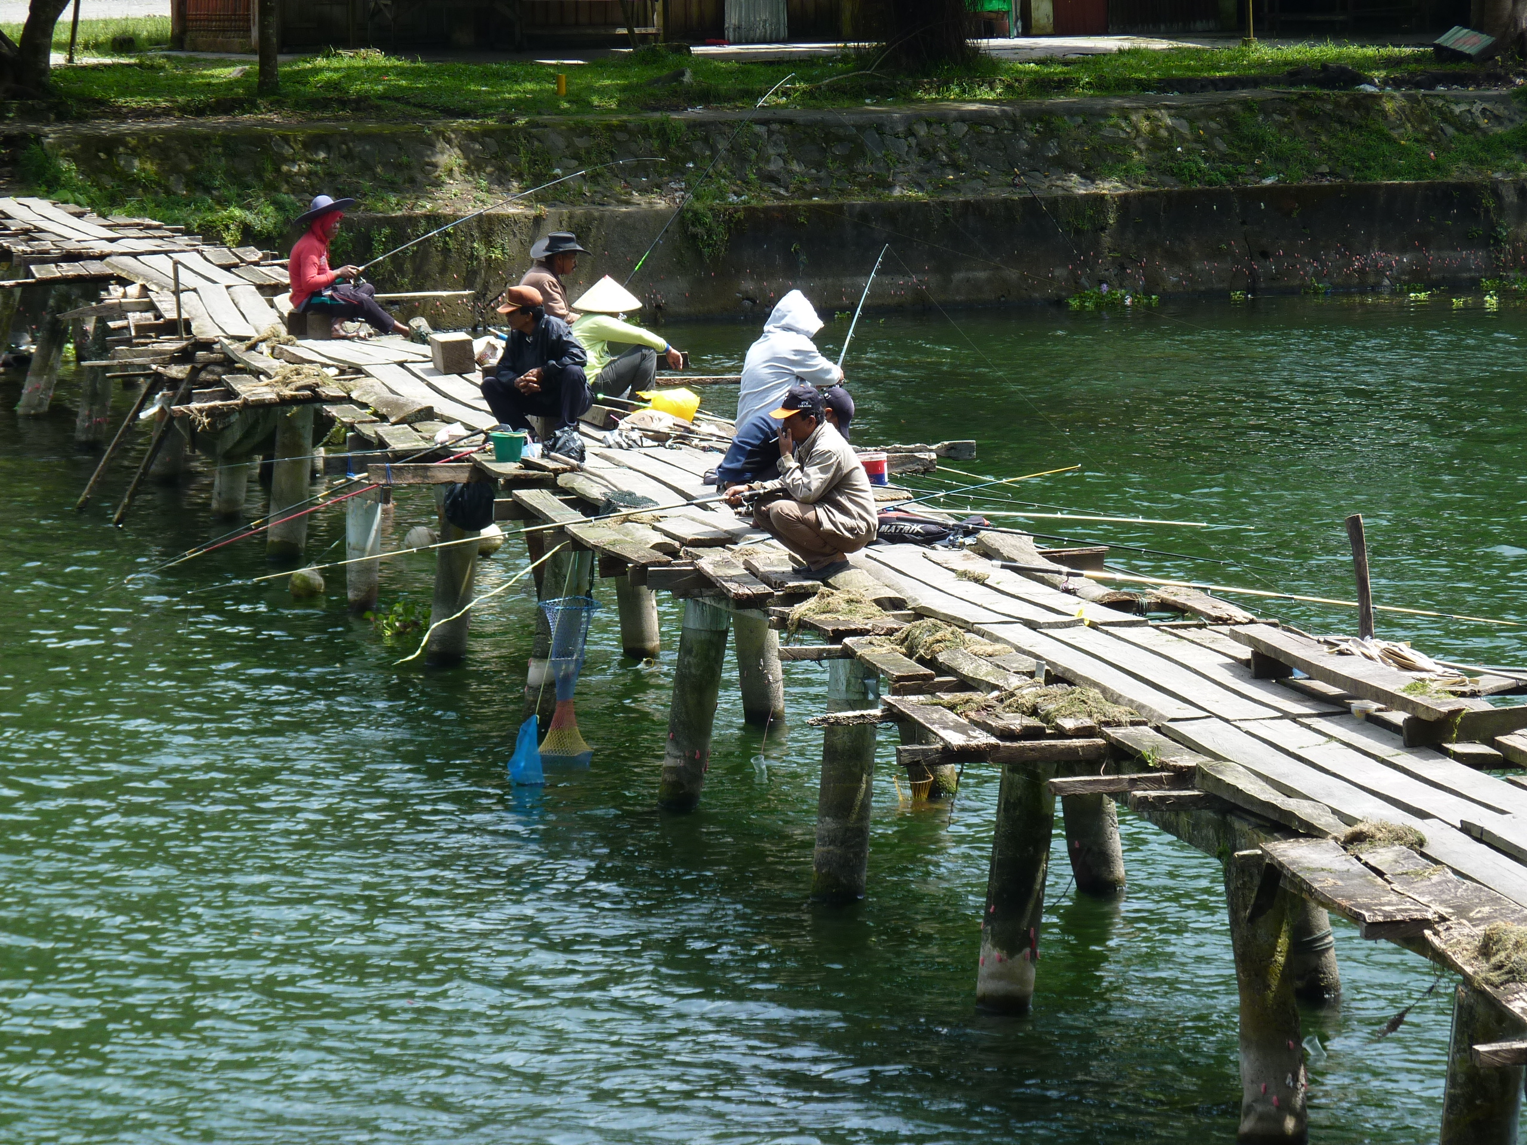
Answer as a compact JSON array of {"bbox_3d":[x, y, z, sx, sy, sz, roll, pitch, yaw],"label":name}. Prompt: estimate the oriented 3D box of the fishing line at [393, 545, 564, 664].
[{"bbox_3d":[-1.435,0.160,45.800,0.870,0.630,0.250,-1,4,-8],"label":"fishing line"}]

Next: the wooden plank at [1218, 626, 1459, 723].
[{"bbox_3d":[2.243,0.382,35.021,0.160,0.045,3.910,-1,4,-8],"label":"wooden plank"}]

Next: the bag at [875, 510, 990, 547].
[{"bbox_3d":[0.830,-0.216,45.400,0.640,0.160,0.250,-1,5,-8],"label":"bag"}]

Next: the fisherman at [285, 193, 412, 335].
[{"bbox_3d":[-2.916,-2.159,63.800,0.850,1.000,0.500,0,5,-5],"label":"fisherman"}]

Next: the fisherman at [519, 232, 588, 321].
[{"bbox_3d":[-1.380,-1.808,60.300,0.720,0.930,0.500,-1,4,-7],"label":"fisherman"}]

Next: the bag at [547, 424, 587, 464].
[{"bbox_3d":[-1.104,-0.722,50.588,0.210,0.200,0.190,-1,4,-8],"label":"bag"}]

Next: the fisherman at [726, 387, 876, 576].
[{"bbox_3d":[0.180,-0.444,41.891,0.720,0.900,0.520,-1,4,-9],"label":"fisherman"}]

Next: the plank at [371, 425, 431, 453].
[{"bbox_3d":[-2.207,-0.816,55.200,0.250,0.045,1.900,0,5,-6],"label":"plank"}]

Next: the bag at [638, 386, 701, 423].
[{"bbox_3d":[-0.568,-1.001,54.200,0.370,0.210,0.250,0,5,0],"label":"bag"}]

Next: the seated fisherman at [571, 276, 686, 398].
[{"bbox_3d":[-0.837,-1.424,55.900,0.740,0.820,0.500,-1,4,-16],"label":"seated fisherman"}]

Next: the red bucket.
[{"bbox_3d":[0.584,-0.568,48.626,0.185,0.180,0.185,0,4,0],"label":"red bucket"}]

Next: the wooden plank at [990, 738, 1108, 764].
[{"bbox_3d":[1.210,0.755,38.300,0.510,0.085,0.100,-1,5,-17],"label":"wooden plank"}]

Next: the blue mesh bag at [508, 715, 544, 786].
[{"bbox_3d":[-1.068,0.802,40.800,0.160,0.315,0.130,0,4,0],"label":"blue mesh bag"}]

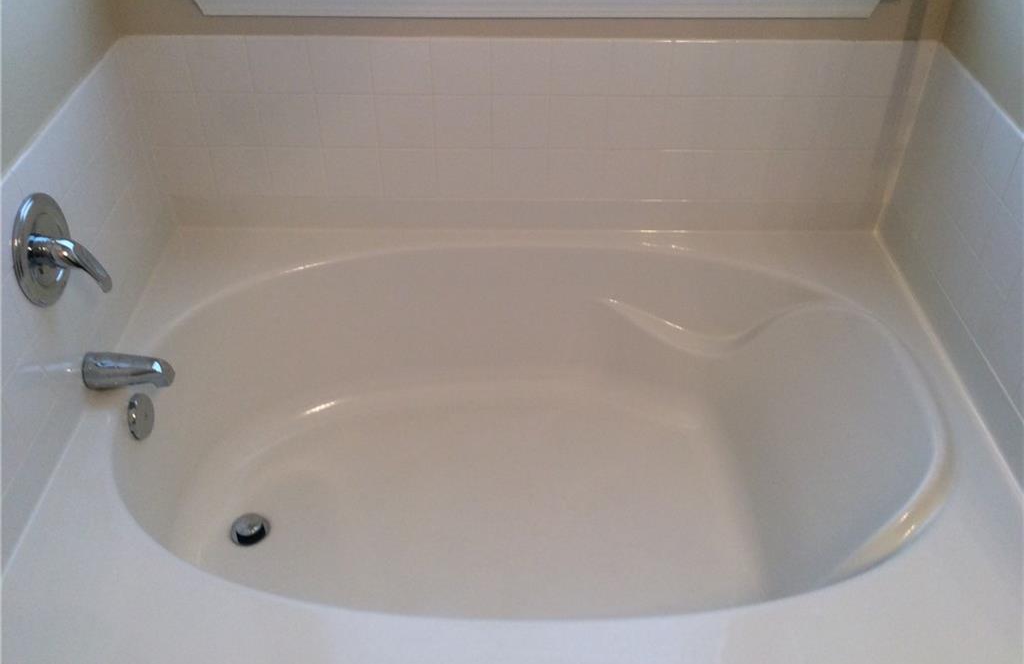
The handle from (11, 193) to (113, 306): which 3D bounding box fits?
[{"bbox_3d":[-0.653,-0.121,1.399,0.092,0.174,0.174,0,39,-1],"label":"handle"}]

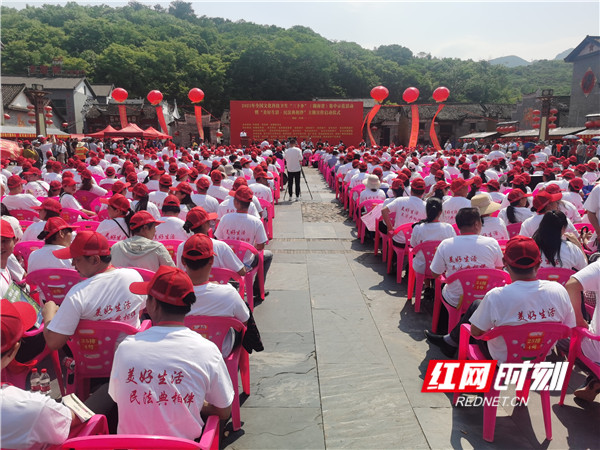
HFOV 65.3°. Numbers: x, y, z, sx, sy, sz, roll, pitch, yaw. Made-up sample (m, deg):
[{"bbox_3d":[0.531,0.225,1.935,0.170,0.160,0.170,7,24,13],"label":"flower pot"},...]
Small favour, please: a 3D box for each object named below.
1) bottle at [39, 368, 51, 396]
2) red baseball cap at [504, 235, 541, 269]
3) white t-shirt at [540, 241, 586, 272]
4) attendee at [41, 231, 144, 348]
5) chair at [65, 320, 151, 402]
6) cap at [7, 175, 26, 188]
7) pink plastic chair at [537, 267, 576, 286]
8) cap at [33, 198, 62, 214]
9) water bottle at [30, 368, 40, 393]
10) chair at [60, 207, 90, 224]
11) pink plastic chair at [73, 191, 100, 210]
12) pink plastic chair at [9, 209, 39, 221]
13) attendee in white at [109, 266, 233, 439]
[{"bbox_3d":[-1.739,1.099,3.189,0.066,0.215,0.066,0,11,0],"label":"bottle"},{"bbox_3d":[1.266,0.141,2.656,0.190,0.155,0.270,4,11,22],"label":"red baseball cap"},{"bbox_3d":[2.110,0.371,3.957,0.480,0.530,0.280,1,10,4],"label":"white t-shirt"},{"bbox_3d":[-1.354,0.598,3.085,0.600,1.240,0.770,-3,11,-18],"label":"attendee"},{"bbox_3d":[-1.190,0.865,2.907,0.540,0.755,0.520,-1,10,-6],"label":"chair"},{"bbox_3d":[-4.202,-0.645,6.945,0.180,0.140,0.270,5,21,28],"label":"cap"},{"bbox_3d":[2.066,0.674,4.092,0.580,0.770,0.540,0,11,0],"label":"pink plastic chair"},{"bbox_3d":[-2.487,-0.187,4.600,0.280,0.150,0.180,-1,11,-5],"label":"cap"},{"bbox_3d":[-1.791,1.083,3.195,0.065,0.225,0.065,0,10,0],"label":"water bottle"},{"bbox_3d":[-3.433,0.083,7.256,0.580,0.770,0.540,0,11,0],"label":"chair"},{"bbox_3d":[-3.948,-0.198,8.613,0.540,0.760,0.530,0,11,0],"label":"pink plastic chair"},{"bbox_3d":[-4.066,0.101,7.160,0.580,0.770,0.540,0,11,0],"label":"pink plastic chair"},{"bbox_3d":[-0.560,0.777,2.100,0.540,1.300,0.820,-2,11,-12],"label":"attendee in white"}]

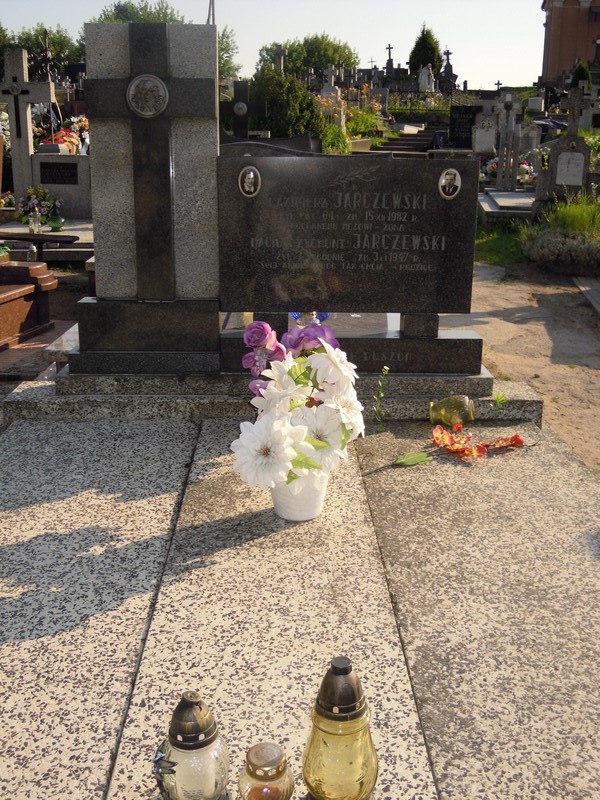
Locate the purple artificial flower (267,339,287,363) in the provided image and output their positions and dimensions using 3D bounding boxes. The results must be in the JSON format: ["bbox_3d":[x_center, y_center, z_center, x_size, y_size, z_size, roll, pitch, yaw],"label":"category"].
[{"bbox_3d":[-0.071,-0.143,2.480,0.066,0.068,0.055,-1,13,-6],"label":"purple artificial flower"}]

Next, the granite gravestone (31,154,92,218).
[{"bbox_3d":[-2.466,-2.228,8.678,0.609,0.666,0.160,0,13,-2],"label":"granite gravestone"}]

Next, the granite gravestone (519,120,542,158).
[{"bbox_3d":[3.880,-4.393,14.078,0.400,0.627,0.160,0,13,-2],"label":"granite gravestone"}]

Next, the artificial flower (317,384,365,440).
[{"bbox_3d":[0.117,0.034,2.370,0.120,0.148,0.070,-7,15,-28],"label":"artificial flower"}]

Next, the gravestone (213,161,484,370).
[{"bbox_3d":[0.212,-0.538,3.373,1.060,0.845,0.190,0,13,-2],"label":"gravestone"}]

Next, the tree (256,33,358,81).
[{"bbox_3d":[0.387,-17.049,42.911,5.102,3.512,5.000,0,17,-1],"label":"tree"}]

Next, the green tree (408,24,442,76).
[{"bbox_3d":[5.465,-14.945,36.234,1.436,2.589,1.436,0,17,-1],"label":"green tree"}]

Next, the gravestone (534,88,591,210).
[{"bbox_3d":[2.947,-2.816,9.345,0.470,1.271,0.300,-1,13,-7],"label":"gravestone"}]

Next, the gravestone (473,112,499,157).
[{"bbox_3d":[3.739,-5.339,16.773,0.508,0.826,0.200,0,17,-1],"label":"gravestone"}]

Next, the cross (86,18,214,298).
[{"bbox_3d":[-0.572,-0.930,3.320,0.490,1.030,0.140,0,13,-2],"label":"cross"}]

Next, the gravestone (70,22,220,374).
[{"bbox_3d":[-0.630,-0.771,3.324,0.630,1.330,0.210,0,17,-1],"label":"gravestone"}]

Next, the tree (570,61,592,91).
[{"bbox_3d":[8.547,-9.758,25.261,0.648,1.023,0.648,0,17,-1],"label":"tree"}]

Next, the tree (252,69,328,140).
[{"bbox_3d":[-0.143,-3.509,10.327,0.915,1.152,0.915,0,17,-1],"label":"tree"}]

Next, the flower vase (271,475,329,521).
[{"bbox_3d":[-0.001,0.272,2.535,0.172,0.145,0.172,0,17,-1],"label":"flower vase"}]

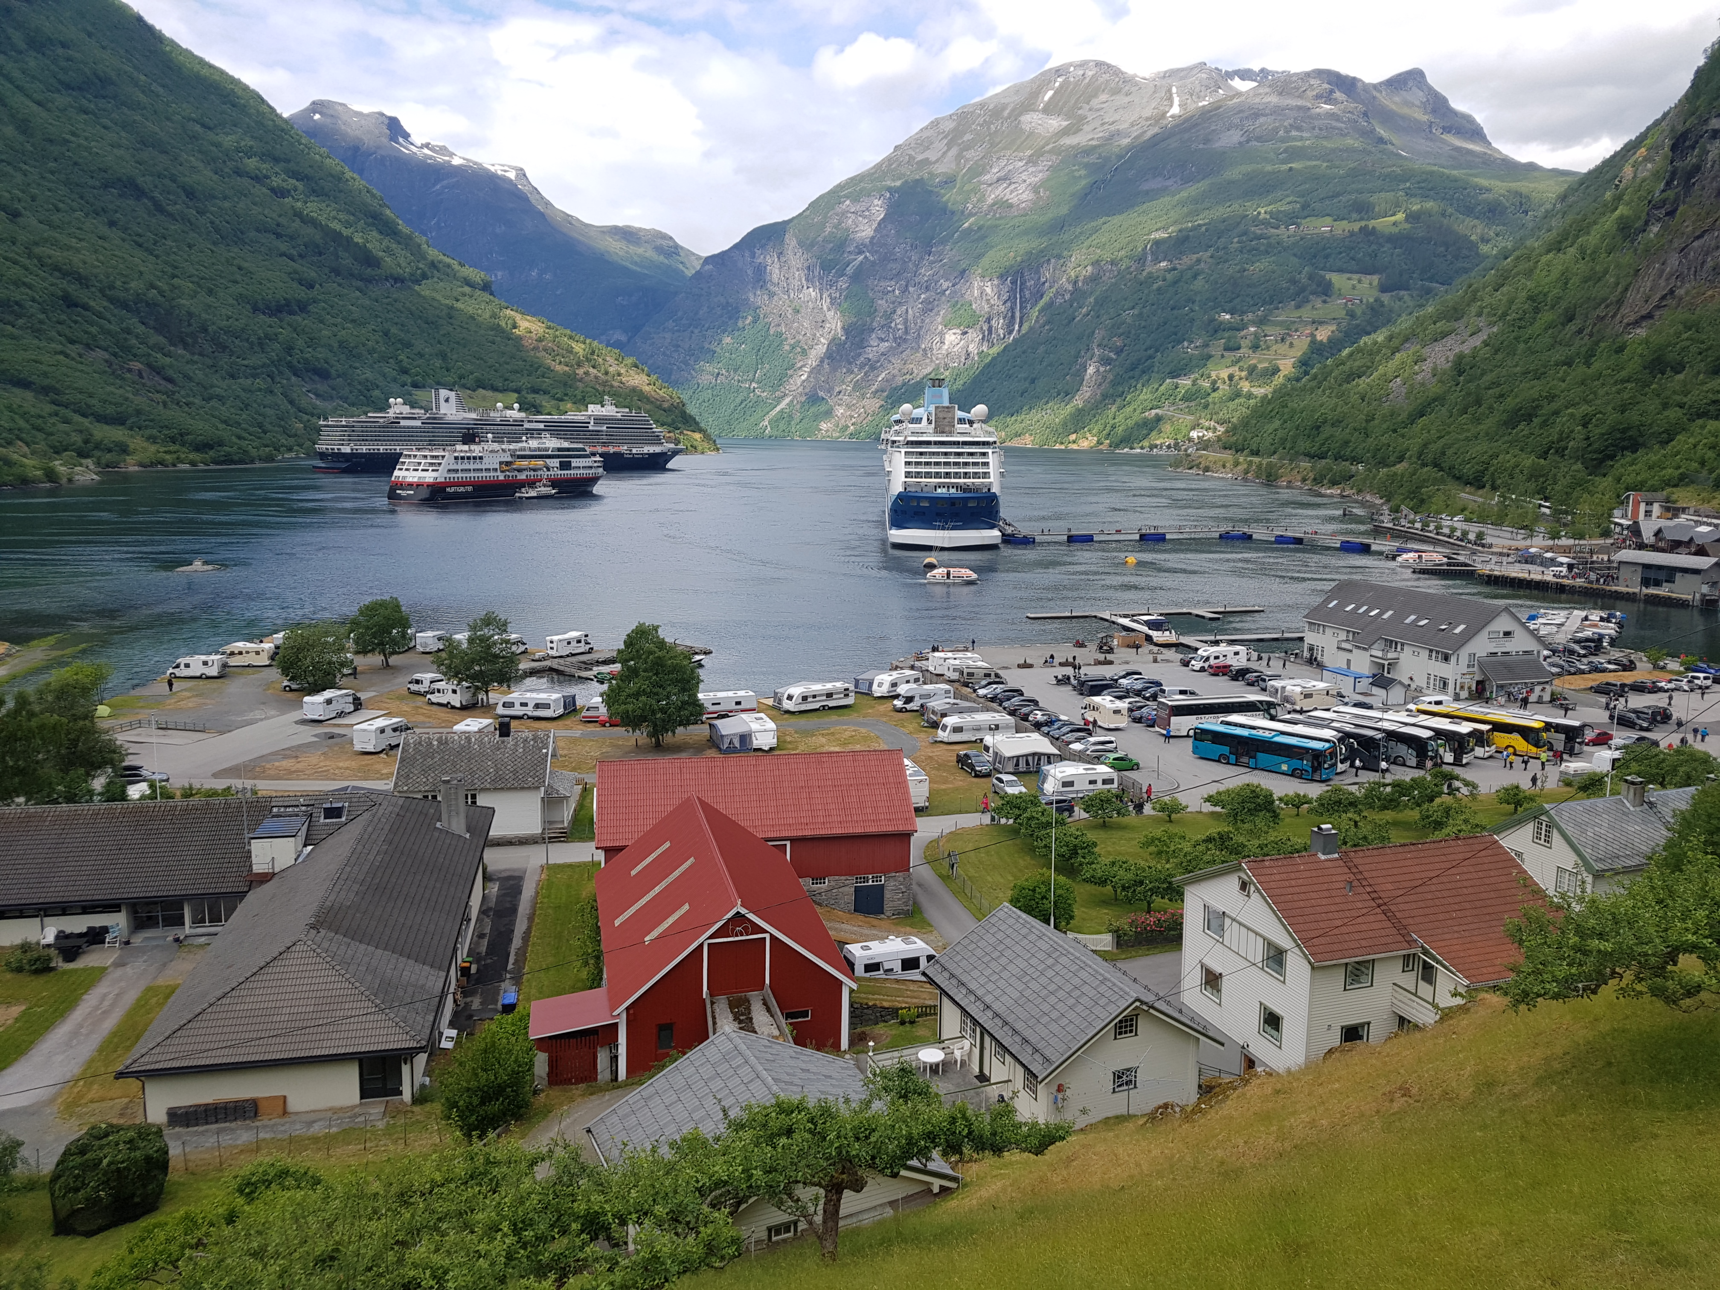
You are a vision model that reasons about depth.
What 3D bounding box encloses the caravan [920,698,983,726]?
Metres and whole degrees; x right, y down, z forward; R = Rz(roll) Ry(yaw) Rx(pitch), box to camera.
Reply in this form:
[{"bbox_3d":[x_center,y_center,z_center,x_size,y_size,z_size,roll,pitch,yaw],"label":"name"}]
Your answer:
[{"bbox_3d":[10.196,7.758,142.246,6.000,2.500,2.320,-5,11,-28],"label":"caravan"}]

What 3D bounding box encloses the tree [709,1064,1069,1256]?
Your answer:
[{"bbox_3d":[0.617,9.591,24.121,6.400,3.900,4.400,0,10,0],"label":"tree"}]

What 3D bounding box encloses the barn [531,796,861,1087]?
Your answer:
[{"bbox_3d":[-9.232,13.843,66.012,14.718,7.441,18.668,-2,10,-13],"label":"barn"}]

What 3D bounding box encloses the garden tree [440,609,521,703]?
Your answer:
[{"bbox_3d":[-44.258,1.731,151.470,9.500,10.800,9.500,-2,10,-16],"label":"garden tree"}]

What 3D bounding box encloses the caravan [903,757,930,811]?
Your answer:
[{"bbox_3d":[4.146,12.055,112.665,2.300,2.900,6.600,-1,10,-11],"label":"caravan"}]

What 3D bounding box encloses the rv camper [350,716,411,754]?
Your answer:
[{"bbox_3d":[-48.760,8.980,132.539,2.340,2.850,6.800,3,10,16],"label":"rv camper"}]

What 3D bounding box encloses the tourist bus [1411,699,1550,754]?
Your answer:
[{"bbox_3d":[64.162,9.082,134.190,12.300,3.550,2.570,9,13,41],"label":"tourist bus"}]

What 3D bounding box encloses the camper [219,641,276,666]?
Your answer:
[{"bbox_3d":[-83.325,1.232,175.686,6.600,3.000,2.300,0,10,-2],"label":"camper"}]

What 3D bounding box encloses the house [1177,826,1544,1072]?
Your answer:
[{"bbox_3d":[21.929,12.858,54.605,12.874,10.156,11.619,-3,10,-18],"label":"house"}]

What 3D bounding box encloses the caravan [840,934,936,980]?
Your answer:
[{"bbox_3d":[2.024,18.398,74.751,5.500,2.550,2.150,-3,10,-20],"label":"caravan"}]

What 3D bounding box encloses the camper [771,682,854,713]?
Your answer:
[{"bbox_3d":[-4.895,6.198,151.096,8.600,2.650,2.500,-5,11,-29],"label":"camper"}]

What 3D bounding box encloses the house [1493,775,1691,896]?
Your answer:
[{"bbox_3d":[45.098,11.496,76.436,12.432,7.281,7.548,-3,10,-19],"label":"house"}]

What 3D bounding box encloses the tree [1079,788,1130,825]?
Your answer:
[{"bbox_3d":[18.647,12.375,98.286,4.100,2.750,4.000,0,10,0],"label":"tree"}]

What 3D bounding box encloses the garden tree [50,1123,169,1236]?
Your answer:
[{"bbox_3d":[-26.986,19.102,46.536,3.897,3.561,3.897,0,10,0],"label":"garden tree"}]

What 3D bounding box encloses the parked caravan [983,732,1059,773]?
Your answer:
[{"bbox_3d":[15.768,10.320,124.831,6.100,2.600,4.600,-2,10,-16],"label":"parked caravan"}]

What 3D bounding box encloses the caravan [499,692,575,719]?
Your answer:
[{"bbox_3d":[-35.930,6.680,140.410,6.710,2.520,2.410,2,10,8],"label":"caravan"}]

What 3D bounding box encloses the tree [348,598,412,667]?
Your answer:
[{"bbox_3d":[-61.880,-1.700,166.630,7.700,9.000,7.700,1,9,0],"label":"tree"}]

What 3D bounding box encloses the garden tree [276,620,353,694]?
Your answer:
[{"bbox_3d":[-66.035,1.577,156.495,8.555,9.193,8.555,0,10,0],"label":"garden tree"}]

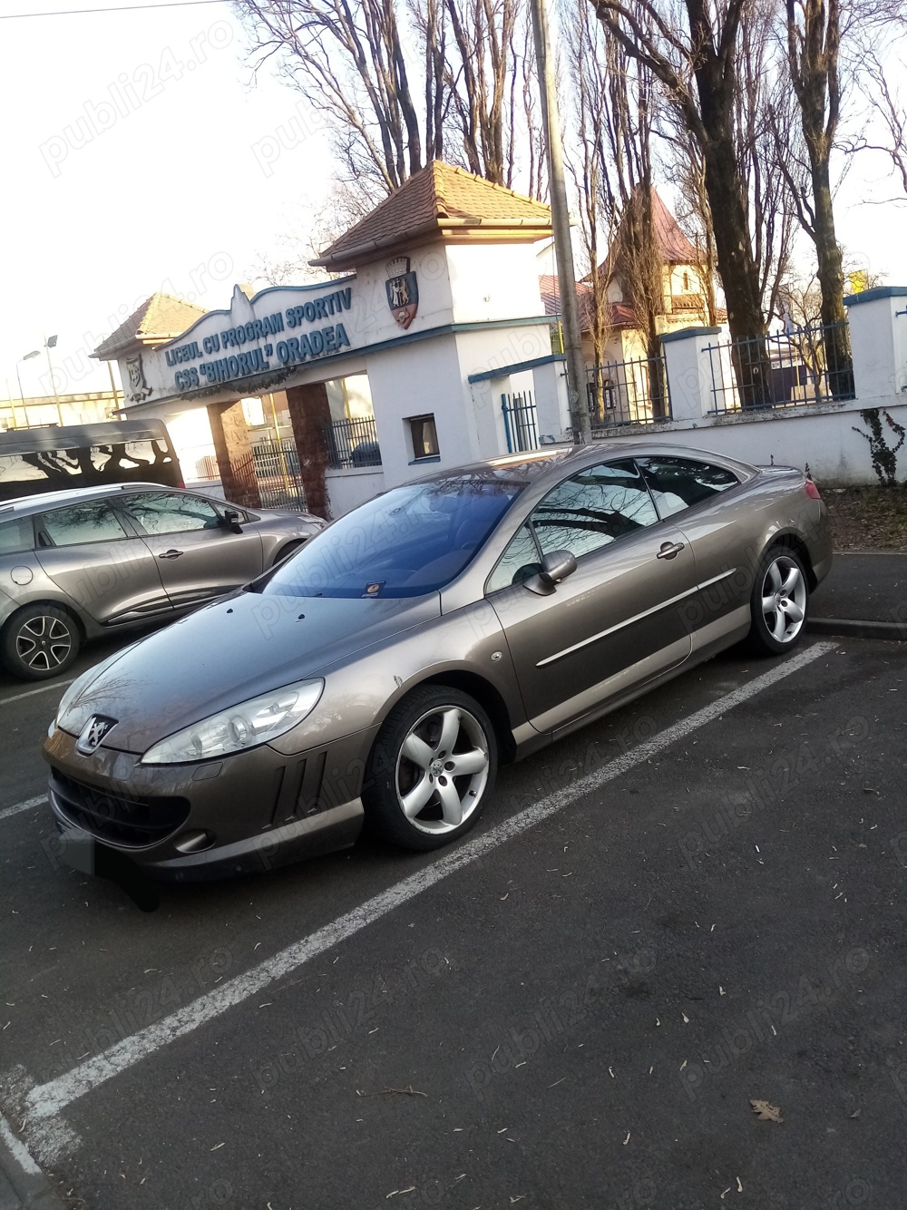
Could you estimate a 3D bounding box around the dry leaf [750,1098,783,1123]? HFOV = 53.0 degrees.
[{"bbox_3d":[0.714,1.156,2.073,0.063,0.018,0.090,-15,13,-29],"label":"dry leaf"}]

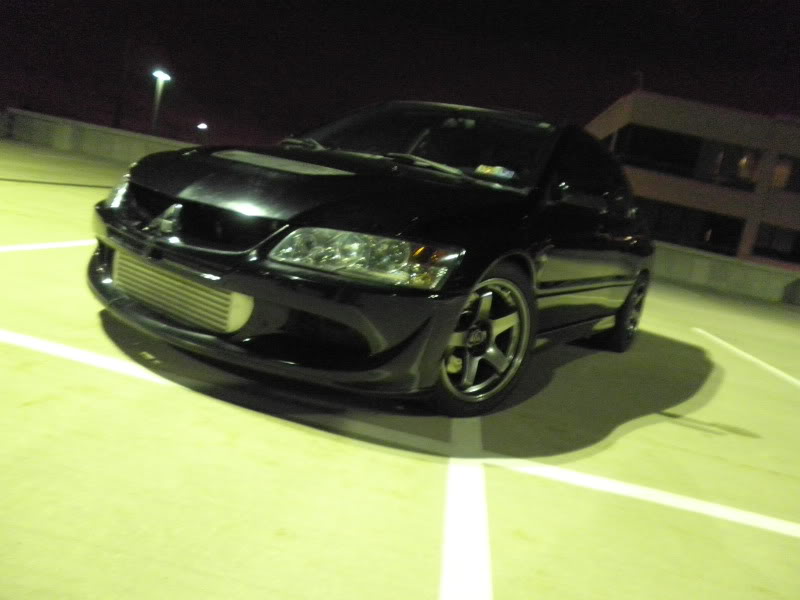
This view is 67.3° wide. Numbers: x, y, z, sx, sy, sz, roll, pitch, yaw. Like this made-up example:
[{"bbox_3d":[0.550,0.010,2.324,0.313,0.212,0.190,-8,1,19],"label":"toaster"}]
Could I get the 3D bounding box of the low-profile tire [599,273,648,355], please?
[{"bbox_3d":[1.714,0.070,4.644,0.230,0.630,0.630,17,11,31],"label":"low-profile tire"}]

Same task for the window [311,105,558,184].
[{"bbox_3d":[0.155,-0.877,3.204,1.417,0.142,0.769,17,44,31],"label":"window"}]

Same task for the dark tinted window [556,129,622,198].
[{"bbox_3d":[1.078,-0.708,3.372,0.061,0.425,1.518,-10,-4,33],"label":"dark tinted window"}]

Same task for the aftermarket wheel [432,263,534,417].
[{"bbox_3d":[0.272,0.143,2.414,0.630,0.630,0.230,4,12,-40],"label":"aftermarket wheel"}]

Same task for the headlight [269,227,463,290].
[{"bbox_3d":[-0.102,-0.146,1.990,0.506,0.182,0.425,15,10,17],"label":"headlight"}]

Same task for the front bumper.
[{"bbox_3d":[-0.689,-0.055,2.282,1.771,0.425,0.607,17,11,31],"label":"front bumper"}]

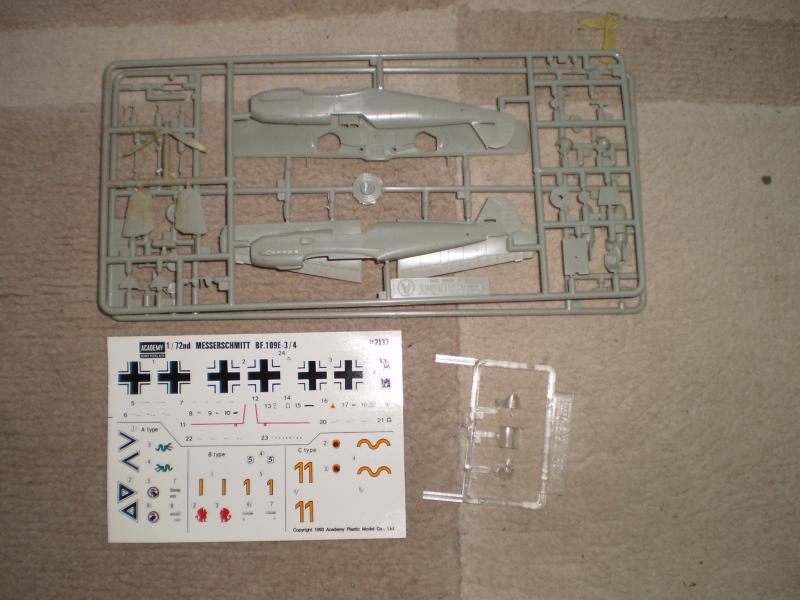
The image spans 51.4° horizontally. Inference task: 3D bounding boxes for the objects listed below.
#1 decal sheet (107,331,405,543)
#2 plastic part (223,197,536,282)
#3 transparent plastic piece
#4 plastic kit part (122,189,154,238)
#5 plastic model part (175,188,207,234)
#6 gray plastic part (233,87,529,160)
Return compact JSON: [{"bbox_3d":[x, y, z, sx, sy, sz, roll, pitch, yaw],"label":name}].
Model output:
[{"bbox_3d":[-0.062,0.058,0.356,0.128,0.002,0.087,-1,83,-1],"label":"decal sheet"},{"bbox_3d":[-0.009,-0.026,0.362,0.136,0.010,0.036,-1,83,-1],"label":"plastic part"},{"bbox_3d":[0.043,0.057,0.356,0.060,0.005,0.062,6,83,0],"label":"transparent plastic piece"},{"bbox_3d":[-0.114,-0.037,0.362,0.013,0.003,0.022,-1,83,-1],"label":"plastic kit part"},{"bbox_3d":[-0.091,-0.038,0.362,0.014,0.003,0.020,-1,83,-1],"label":"plastic model part"},{"bbox_3d":[-0.008,-0.078,0.368,0.131,0.010,0.033,0,83,-1],"label":"gray plastic part"}]

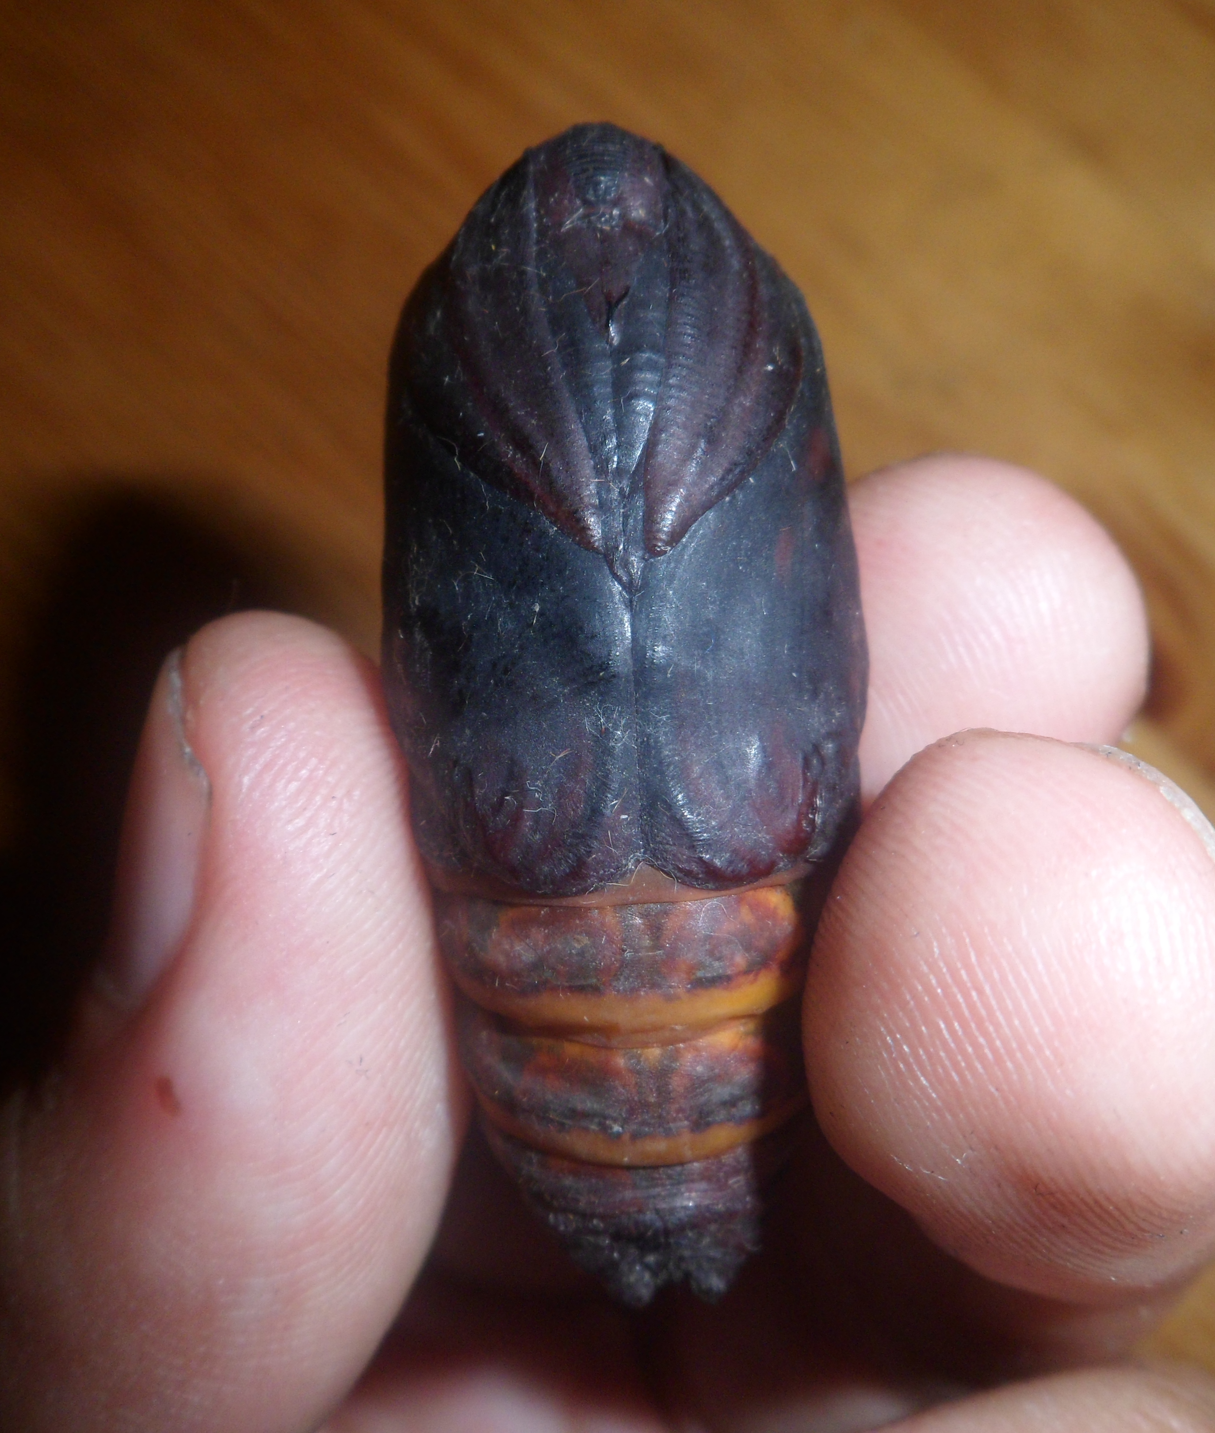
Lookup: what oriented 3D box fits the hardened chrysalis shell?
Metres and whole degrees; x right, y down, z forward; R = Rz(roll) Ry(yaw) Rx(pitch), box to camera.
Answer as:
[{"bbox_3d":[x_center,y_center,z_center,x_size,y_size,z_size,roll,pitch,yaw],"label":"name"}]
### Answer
[{"bbox_3d":[0.001,0.000,0.058,0.018,0.018,0.046,-3,95,1],"label":"hardened chrysalis shell"}]

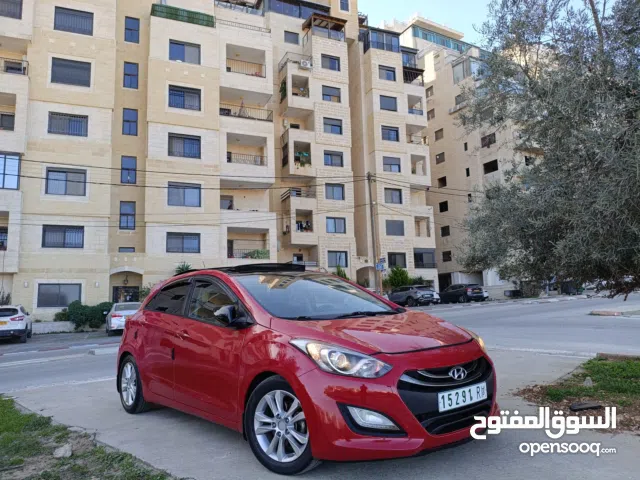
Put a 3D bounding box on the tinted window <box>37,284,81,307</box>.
[{"bbox_3d":[-13.639,2.937,25.317,1.961,1.199,0.152,2,-9,-21],"label":"tinted window"}]

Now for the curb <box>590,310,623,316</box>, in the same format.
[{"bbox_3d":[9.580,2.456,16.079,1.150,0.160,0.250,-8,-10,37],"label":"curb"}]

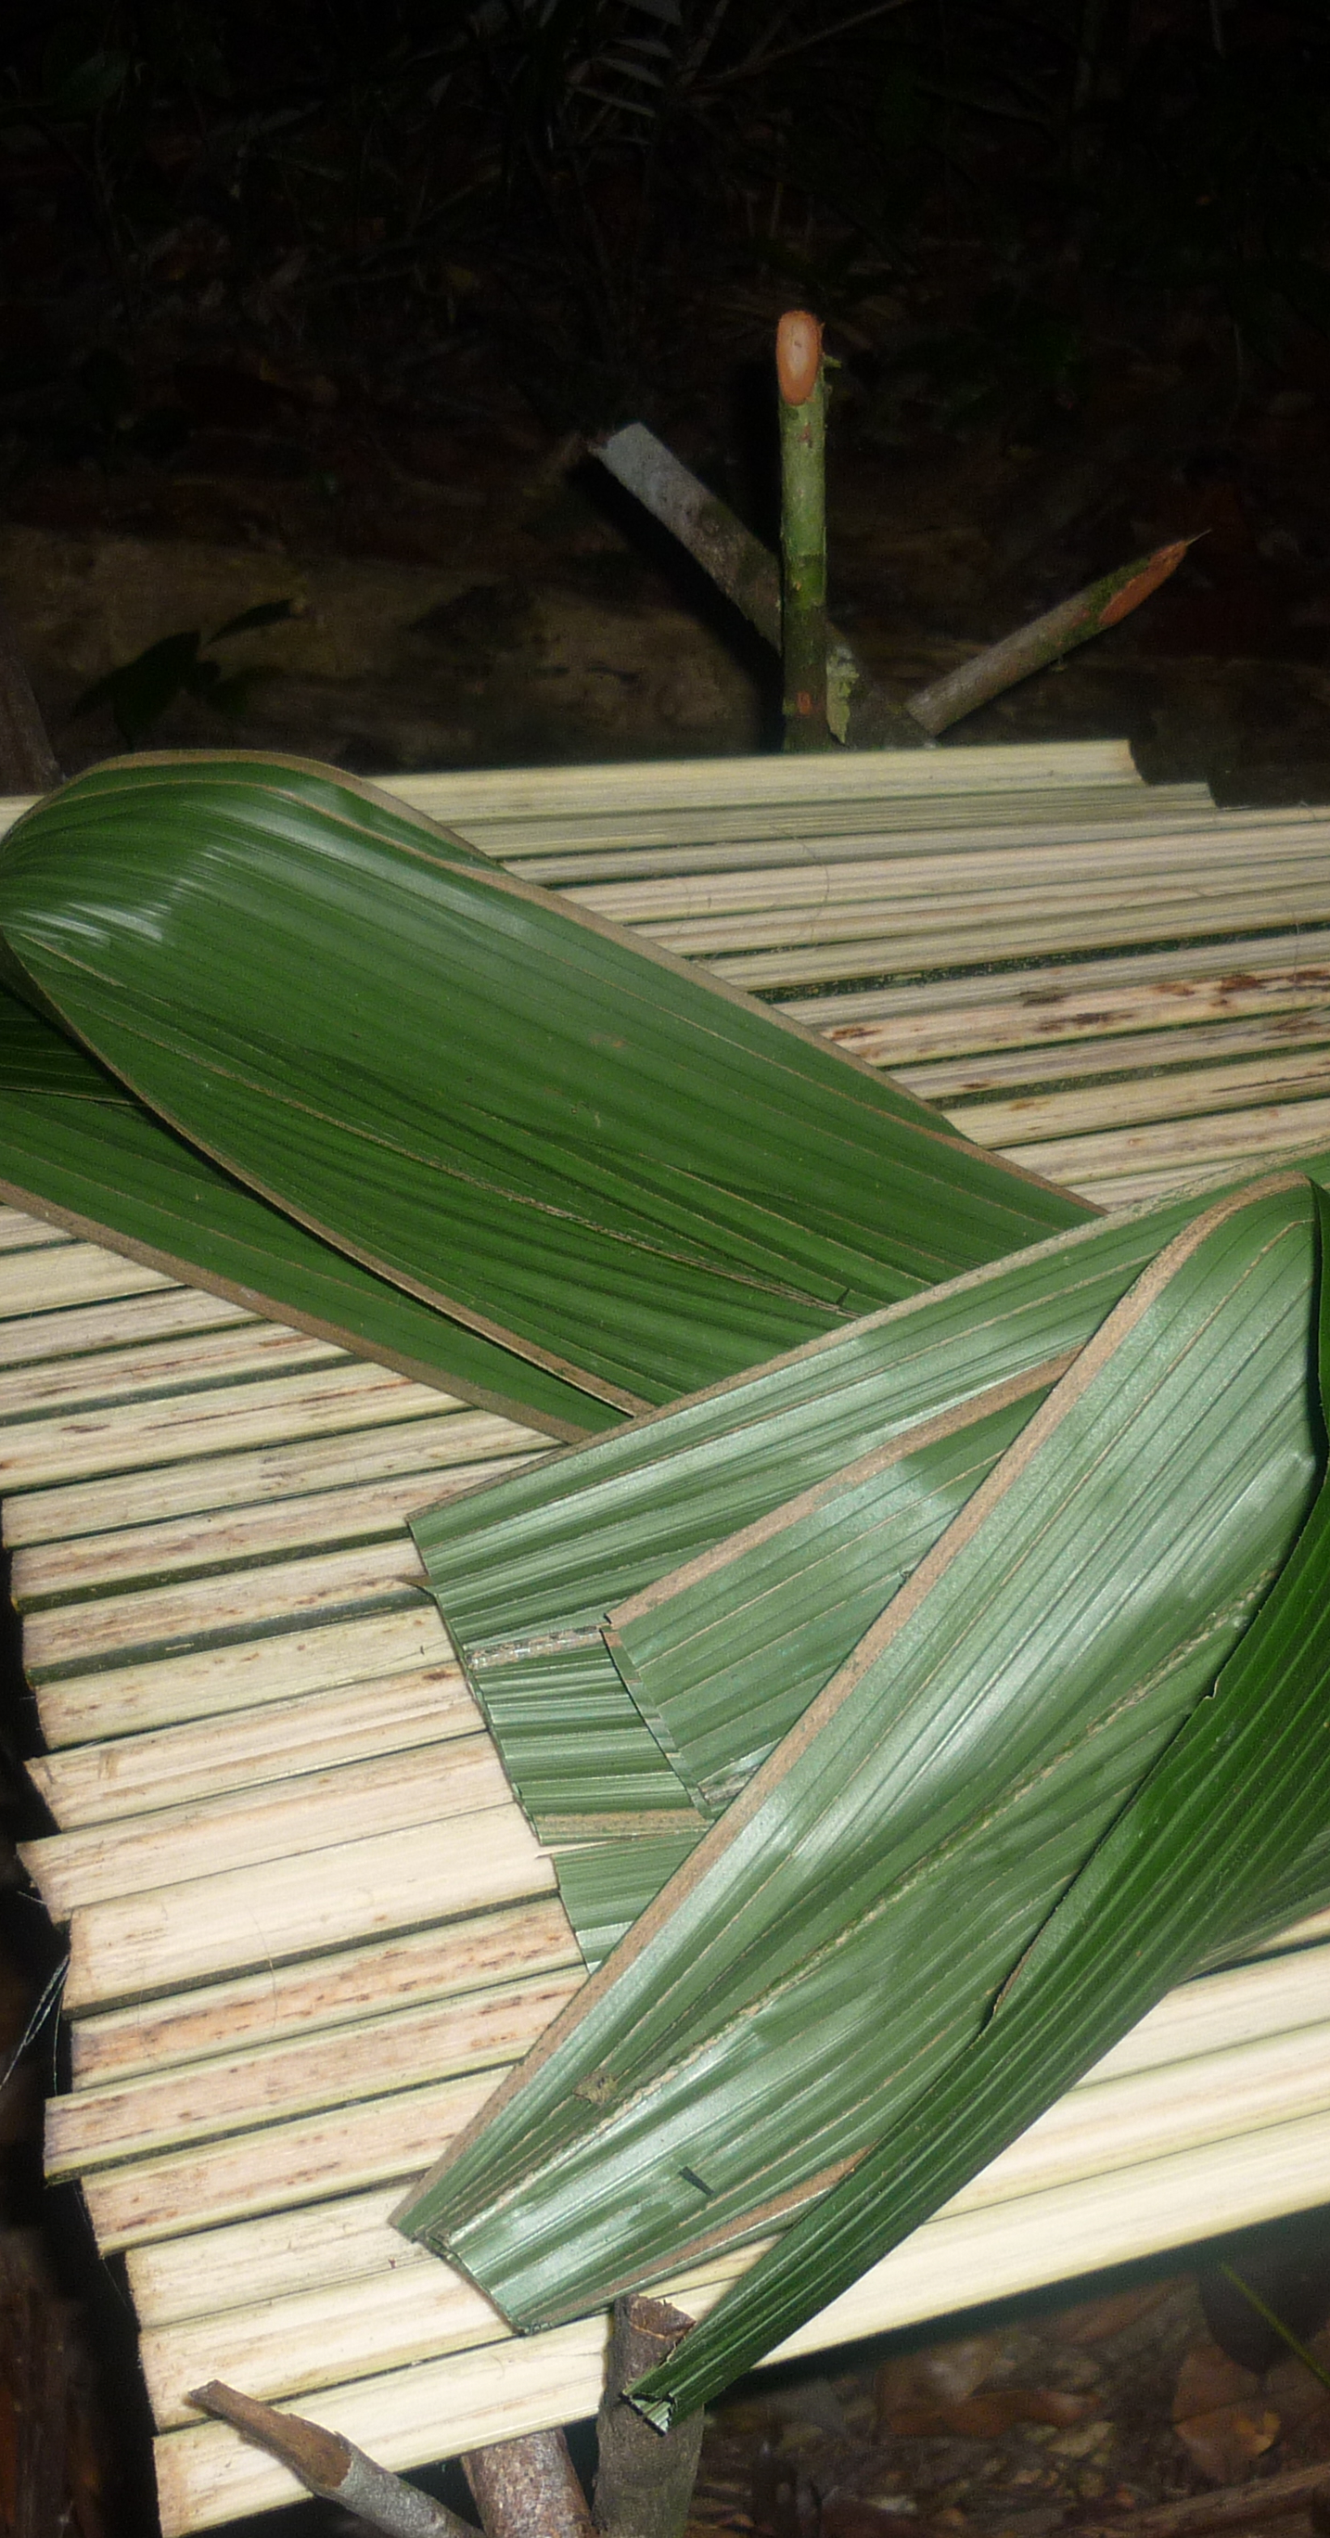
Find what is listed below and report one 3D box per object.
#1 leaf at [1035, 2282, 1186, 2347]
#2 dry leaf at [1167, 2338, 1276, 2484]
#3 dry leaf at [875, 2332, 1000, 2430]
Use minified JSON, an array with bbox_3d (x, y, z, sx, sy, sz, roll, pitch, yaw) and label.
[{"bbox_3d":[0.237,0.557,1.719,0.088,0.020,0.034,-13,39,-22],"label":"leaf"},{"bbox_3d":[0.259,0.528,1.501,0.055,0.015,0.071,-12,42,-16],"label":"dry leaf"},{"bbox_3d":[0.130,0.521,1.502,0.065,0.018,0.045,-5,40,-8],"label":"dry leaf"}]

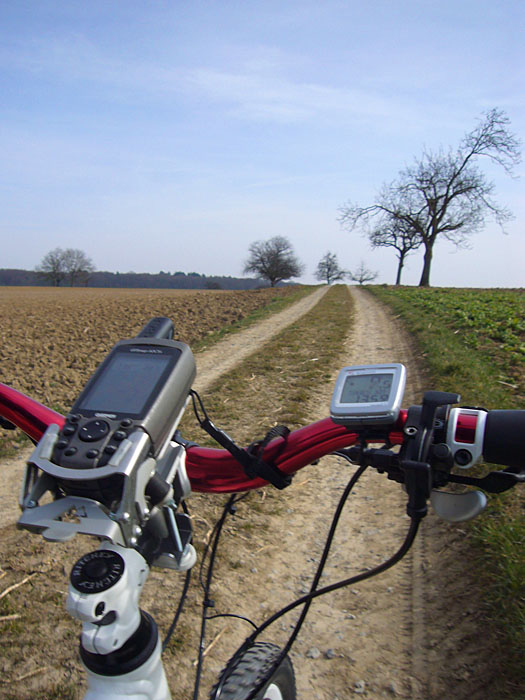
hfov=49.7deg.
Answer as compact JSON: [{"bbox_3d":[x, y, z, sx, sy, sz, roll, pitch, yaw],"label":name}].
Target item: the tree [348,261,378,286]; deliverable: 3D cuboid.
[{"bbox_3d":[17.303,-13.106,97.000,5.100,4.500,5.000,0,7,0],"label":"tree"}]

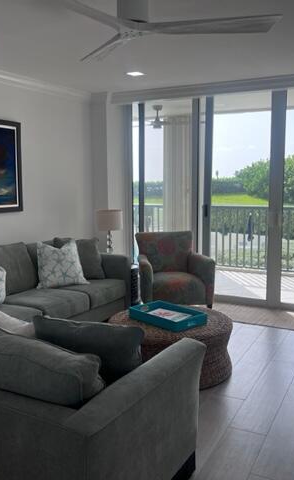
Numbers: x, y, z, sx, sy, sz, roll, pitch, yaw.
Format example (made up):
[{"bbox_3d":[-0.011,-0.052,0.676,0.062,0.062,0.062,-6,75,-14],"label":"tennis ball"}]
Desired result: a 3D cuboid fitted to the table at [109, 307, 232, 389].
[{"bbox_3d":[0.170,0.826,3.861,0.970,0.377,0.970,0,7,0],"label":"table"}]

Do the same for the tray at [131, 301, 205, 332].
[{"bbox_3d":[0.169,0.600,3.798,0.345,0.068,0.555,-8,10,-44],"label":"tray"}]

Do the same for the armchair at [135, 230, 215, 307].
[{"bbox_3d":[0.317,0.355,5.754,0.780,0.820,0.760,-2,8,-10],"label":"armchair"}]

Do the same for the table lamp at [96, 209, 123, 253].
[{"bbox_3d":[-0.467,-0.035,5.931,0.375,0.670,0.375,0,7,0],"label":"table lamp"}]

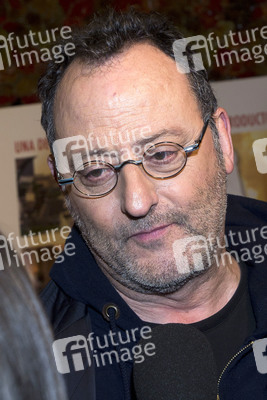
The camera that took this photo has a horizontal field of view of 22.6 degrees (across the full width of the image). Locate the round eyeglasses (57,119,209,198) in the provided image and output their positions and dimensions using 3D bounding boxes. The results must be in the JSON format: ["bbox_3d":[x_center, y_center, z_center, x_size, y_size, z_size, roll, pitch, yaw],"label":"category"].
[{"bbox_3d":[0.001,-0.047,0.700,0.152,0.045,0.138,-14,20,9],"label":"round eyeglasses"}]

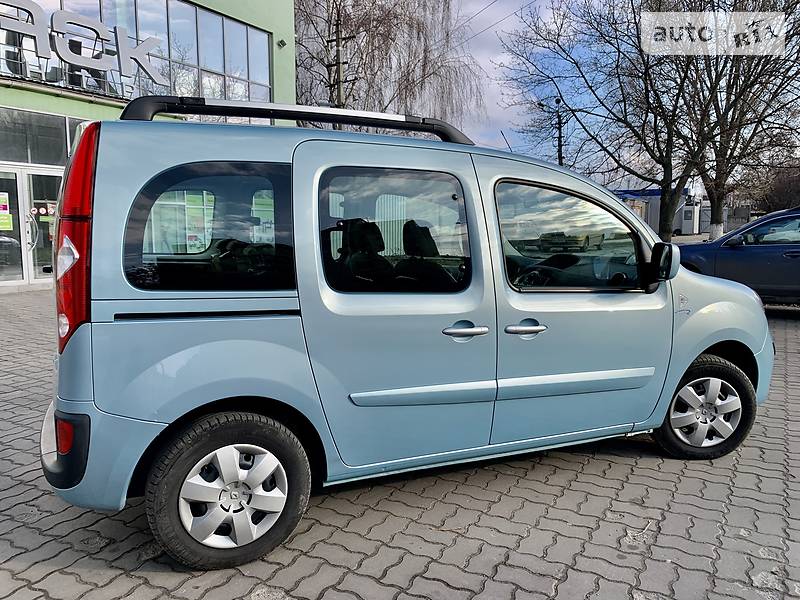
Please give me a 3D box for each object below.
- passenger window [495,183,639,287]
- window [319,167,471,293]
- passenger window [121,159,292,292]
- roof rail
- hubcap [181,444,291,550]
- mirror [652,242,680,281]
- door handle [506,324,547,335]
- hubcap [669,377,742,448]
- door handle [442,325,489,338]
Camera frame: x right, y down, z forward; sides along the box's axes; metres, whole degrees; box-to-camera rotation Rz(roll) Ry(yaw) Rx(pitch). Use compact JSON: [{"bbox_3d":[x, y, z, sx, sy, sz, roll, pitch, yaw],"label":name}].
[{"bbox_3d":[0.870,-0.309,3.013,0.890,0.535,0.045,-3,-4,-27],"label":"passenger window"},{"bbox_3d":[-0.004,-0.297,2.588,0.700,0.540,0.040,-3,-4,-25],"label":"window"},{"bbox_3d":[-0.706,-0.279,2.288,0.625,0.495,0.040,-3,-4,-23],"label":"passenger window"},{"bbox_3d":[-0.345,-0.769,2.553,1.550,0.120,0.065,-3,6,-25],"label":"roof rail"},{"bbox_3d":[-0.649,0.764,2.359,0.412,0.412,0.050,-3,6,-25],"label":"hubcap"},{"bbox_3d":[1.330,-0.193,3.032,0.100,0.198,0.160,-3,6,-25],"label":"mirror"},{"bbox_3d":[0.595,0.136,2.810,0.240,0.038,0.048,-3,6,-25],"label":"door handle"},{"bbox_3d":[1.763,0.645,3.480,0.412,0.412,0.050,0,9,-1],"label":"hubcap"},{"bbox_3d":[0.292,0.142,2.670,0.235,0.042,0.048,-3,6,-25],"label":"door handle"}]

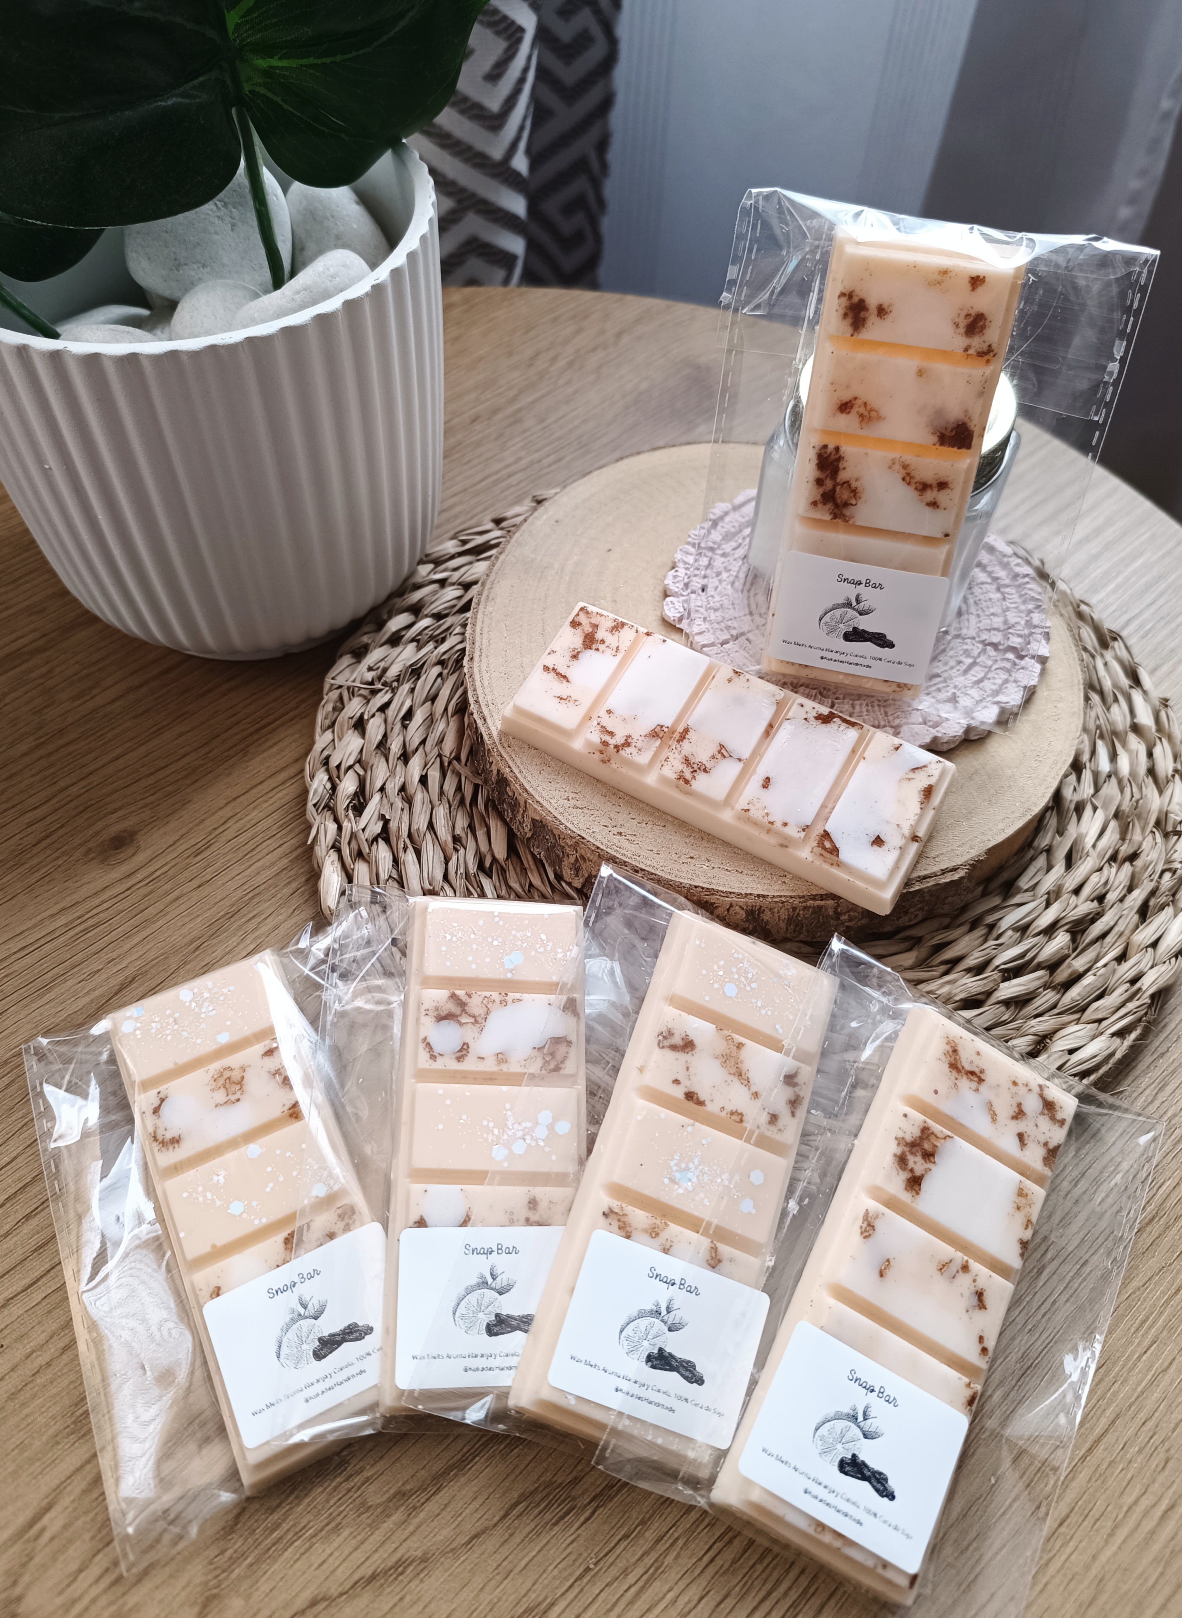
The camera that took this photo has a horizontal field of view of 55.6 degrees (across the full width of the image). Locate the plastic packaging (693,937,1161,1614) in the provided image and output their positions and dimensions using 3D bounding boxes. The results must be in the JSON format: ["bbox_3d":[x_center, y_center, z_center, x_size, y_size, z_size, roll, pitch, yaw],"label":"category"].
[{"bbox_3d":[0.076,0.112,0.265,0.092,0.014,0.133,28,68,4],"label":"plastic packaging"}]

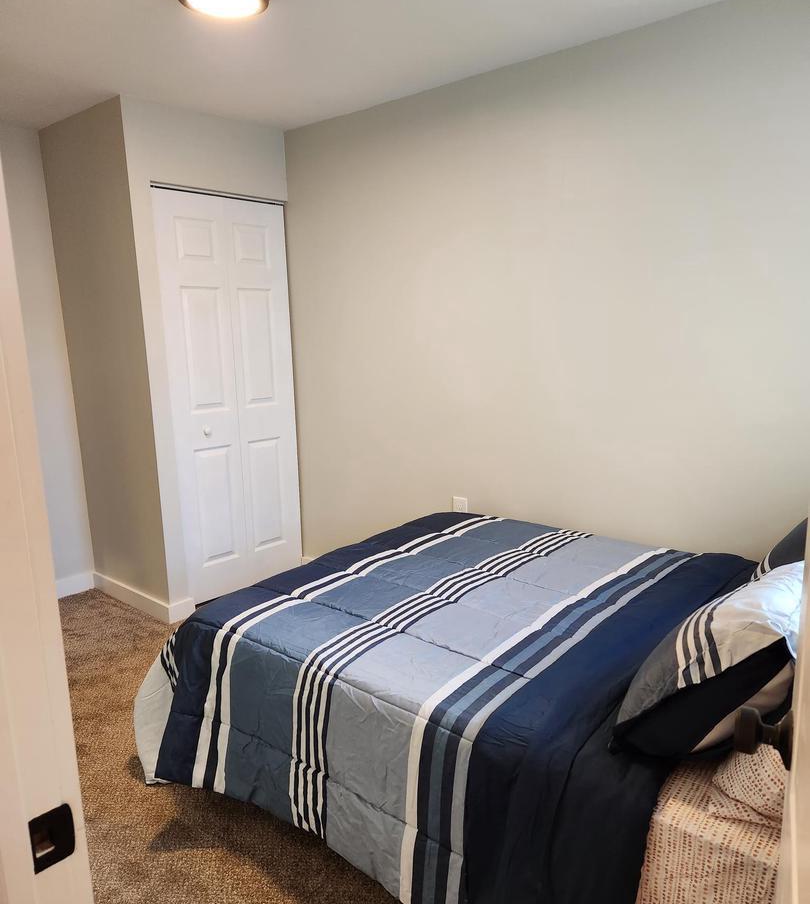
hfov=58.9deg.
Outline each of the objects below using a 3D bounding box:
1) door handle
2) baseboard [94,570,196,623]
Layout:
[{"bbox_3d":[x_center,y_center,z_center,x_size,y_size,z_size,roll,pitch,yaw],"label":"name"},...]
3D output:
[{"bbox_3d":[0.431,0.340,0.866,0.063,0.074,0.074,4,12,27],"label":"door handle"},{"bbox_3d":[-1.403,0.750,3.820,0.774,0.093,0.134,8,14,40],"label":"baseboard"}]

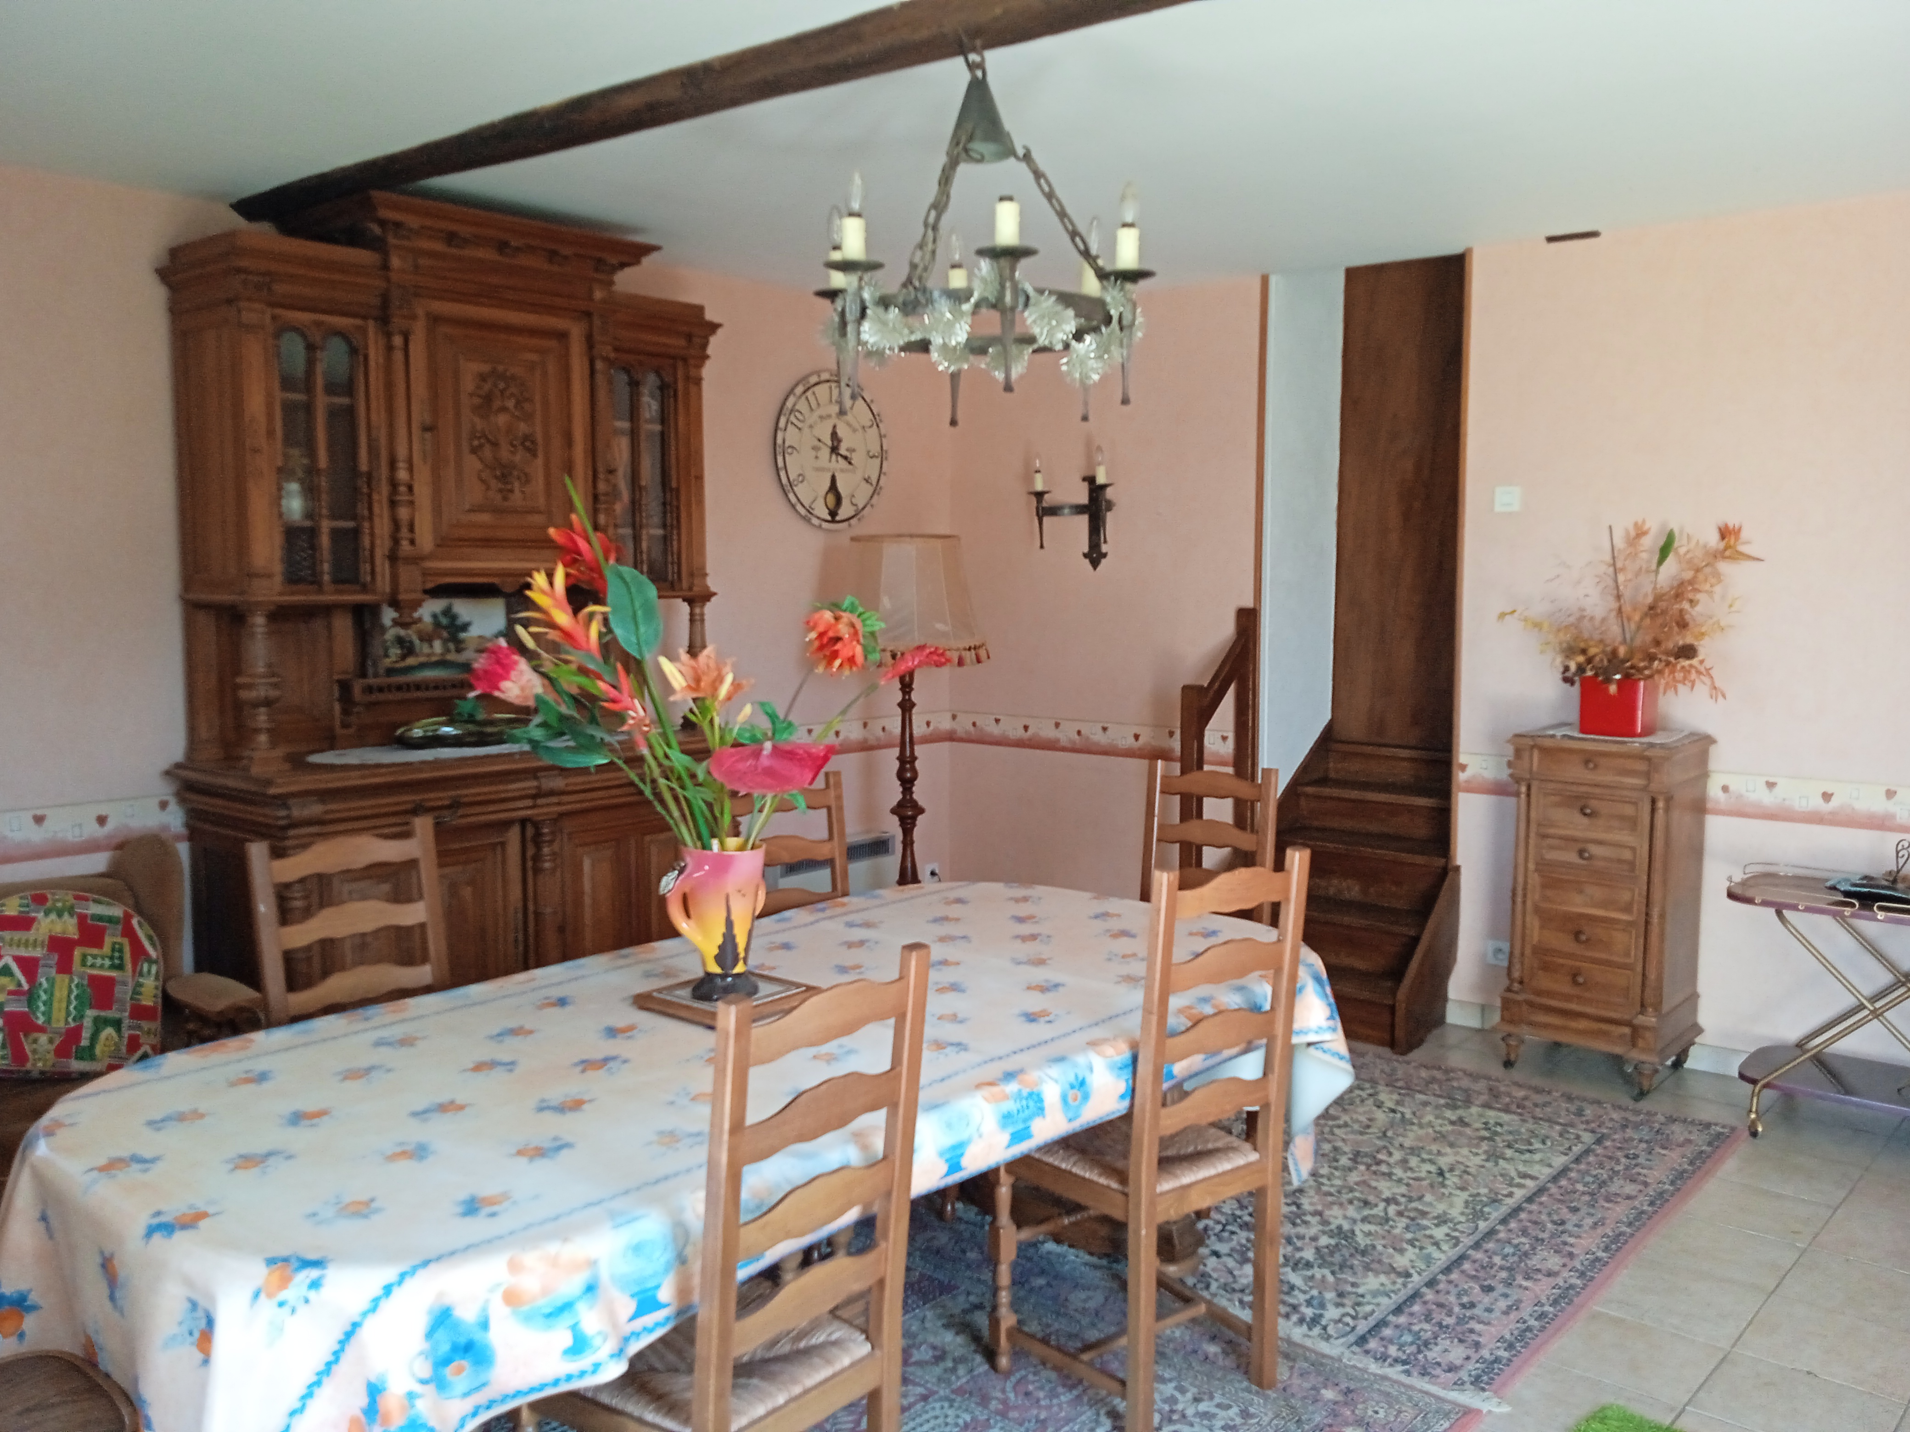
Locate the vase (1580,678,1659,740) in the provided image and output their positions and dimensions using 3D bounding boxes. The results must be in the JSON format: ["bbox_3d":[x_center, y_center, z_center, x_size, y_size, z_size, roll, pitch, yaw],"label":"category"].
[{"bbox_3d":[1.984,-0.033,4.635,0.172,0.168,0.172,5,7,41],"label":"vase"}]

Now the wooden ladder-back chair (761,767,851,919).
[{"bbox_3d":[-0.288,0.660,3.642,0.440,1.000,0.460,-5,7,-43],"label":"wooden ladder-back chair"}]

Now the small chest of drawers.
[{"bbox_3d":[1.975,0.573,4.698,0.477,1.035,0.416,5,7,42],"label":"small chest of drawers"}]

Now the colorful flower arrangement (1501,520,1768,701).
[{"bbox_3d":[1.980,-0.324,4.573,0.640,0.500,0.390,5,7,41],"label":"colorful flower arrangement"}]

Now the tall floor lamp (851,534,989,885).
[{"bbox_3d":[-0.164,0.201,5.293,0.530,1.634,0.530,0,5,0],"label":"tall floor lamp"}]

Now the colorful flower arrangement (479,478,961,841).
[{"bbox_3d":[-0.442,-0.086,2.782,0.817,0.632,0.520,-1,6,-9],"label":"colorful flower arrangement"}]

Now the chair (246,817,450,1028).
[{"bbox_3d":[-1.014,0.747,2.898,0.431,1.036,0.444,4,7,38],"label":"chair"}]

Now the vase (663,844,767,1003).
[{"bbox_3d":[-0.439,0.369,2.829,0.183,0.270,0.165,-1,6,-9],"label":"vase"}]

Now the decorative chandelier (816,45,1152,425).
[{"bbox_3d":[0.042,-0.861,2.736,0.651,0.636,0.586,2,6,21],"label":"decorative chandelier"}]

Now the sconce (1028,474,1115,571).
[{"bbox_3d":[0.490,-0.774,5.974,0.390,0.420,0.200,5,7,41],"label":"sconce"}]

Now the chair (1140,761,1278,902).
[{"bbox_3d":[0.554,0.634,3.961,0.440,1.000,0.460,4,6,36],"label":"chair"}]

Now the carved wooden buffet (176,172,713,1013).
[{"bbox_3d":[-1.349,-0.145,4.552,0.602,2.493,1.669,5,7,40],"label":"carved wooden buffet"}]

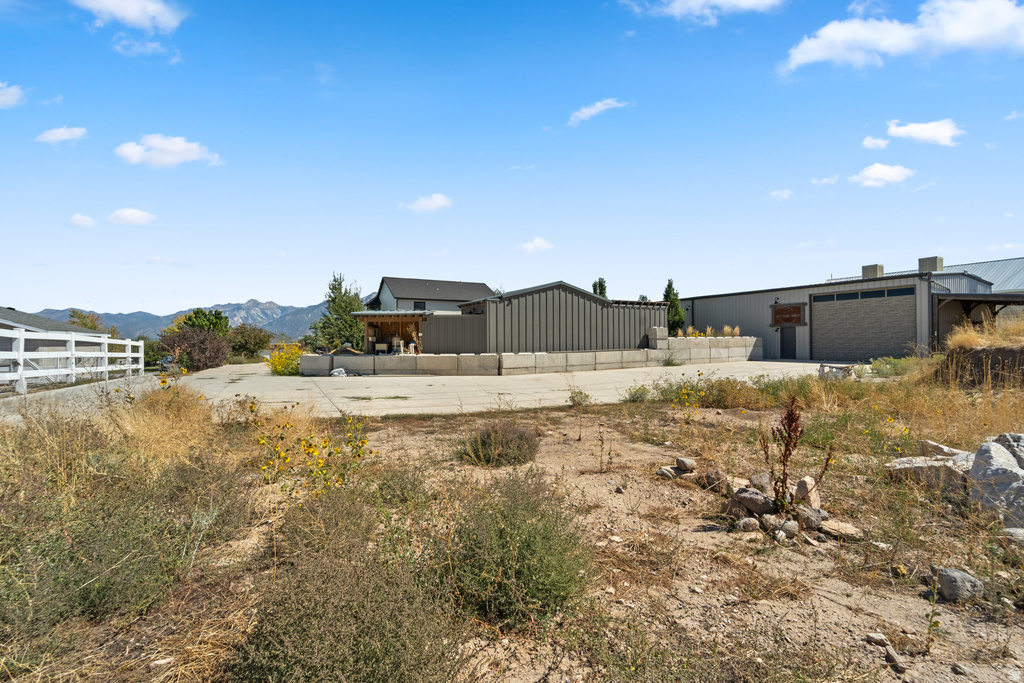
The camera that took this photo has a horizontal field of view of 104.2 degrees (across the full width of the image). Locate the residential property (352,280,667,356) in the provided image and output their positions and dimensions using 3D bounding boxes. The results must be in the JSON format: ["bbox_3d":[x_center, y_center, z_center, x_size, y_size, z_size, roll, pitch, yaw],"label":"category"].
[{"bbox_3d":[0.100,-1.350,22.400,16.600,3.800,6.800,0,0,-22],"label":"residential property"}]

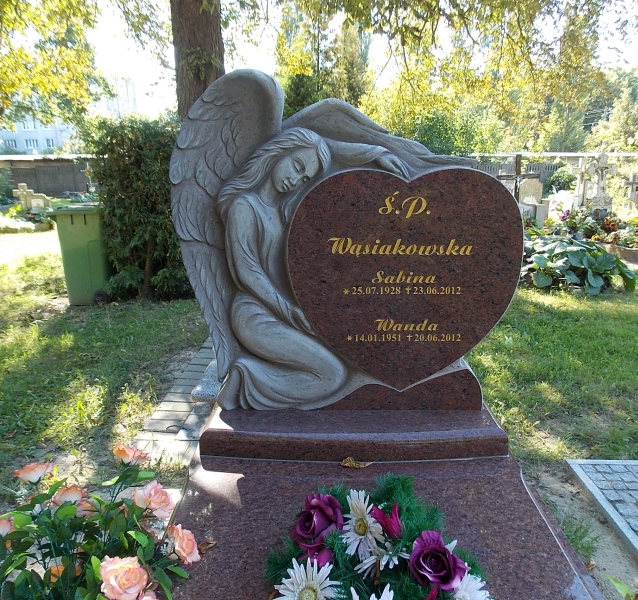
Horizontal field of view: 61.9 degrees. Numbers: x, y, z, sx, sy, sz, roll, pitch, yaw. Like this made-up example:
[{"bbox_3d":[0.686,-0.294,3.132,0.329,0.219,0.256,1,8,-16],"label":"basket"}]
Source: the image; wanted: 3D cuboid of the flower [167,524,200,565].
[{"bbox_3d":[-0.280,0.506,1.100,0.068,0.080,0.078,11,18,39],"label":"flower"}]

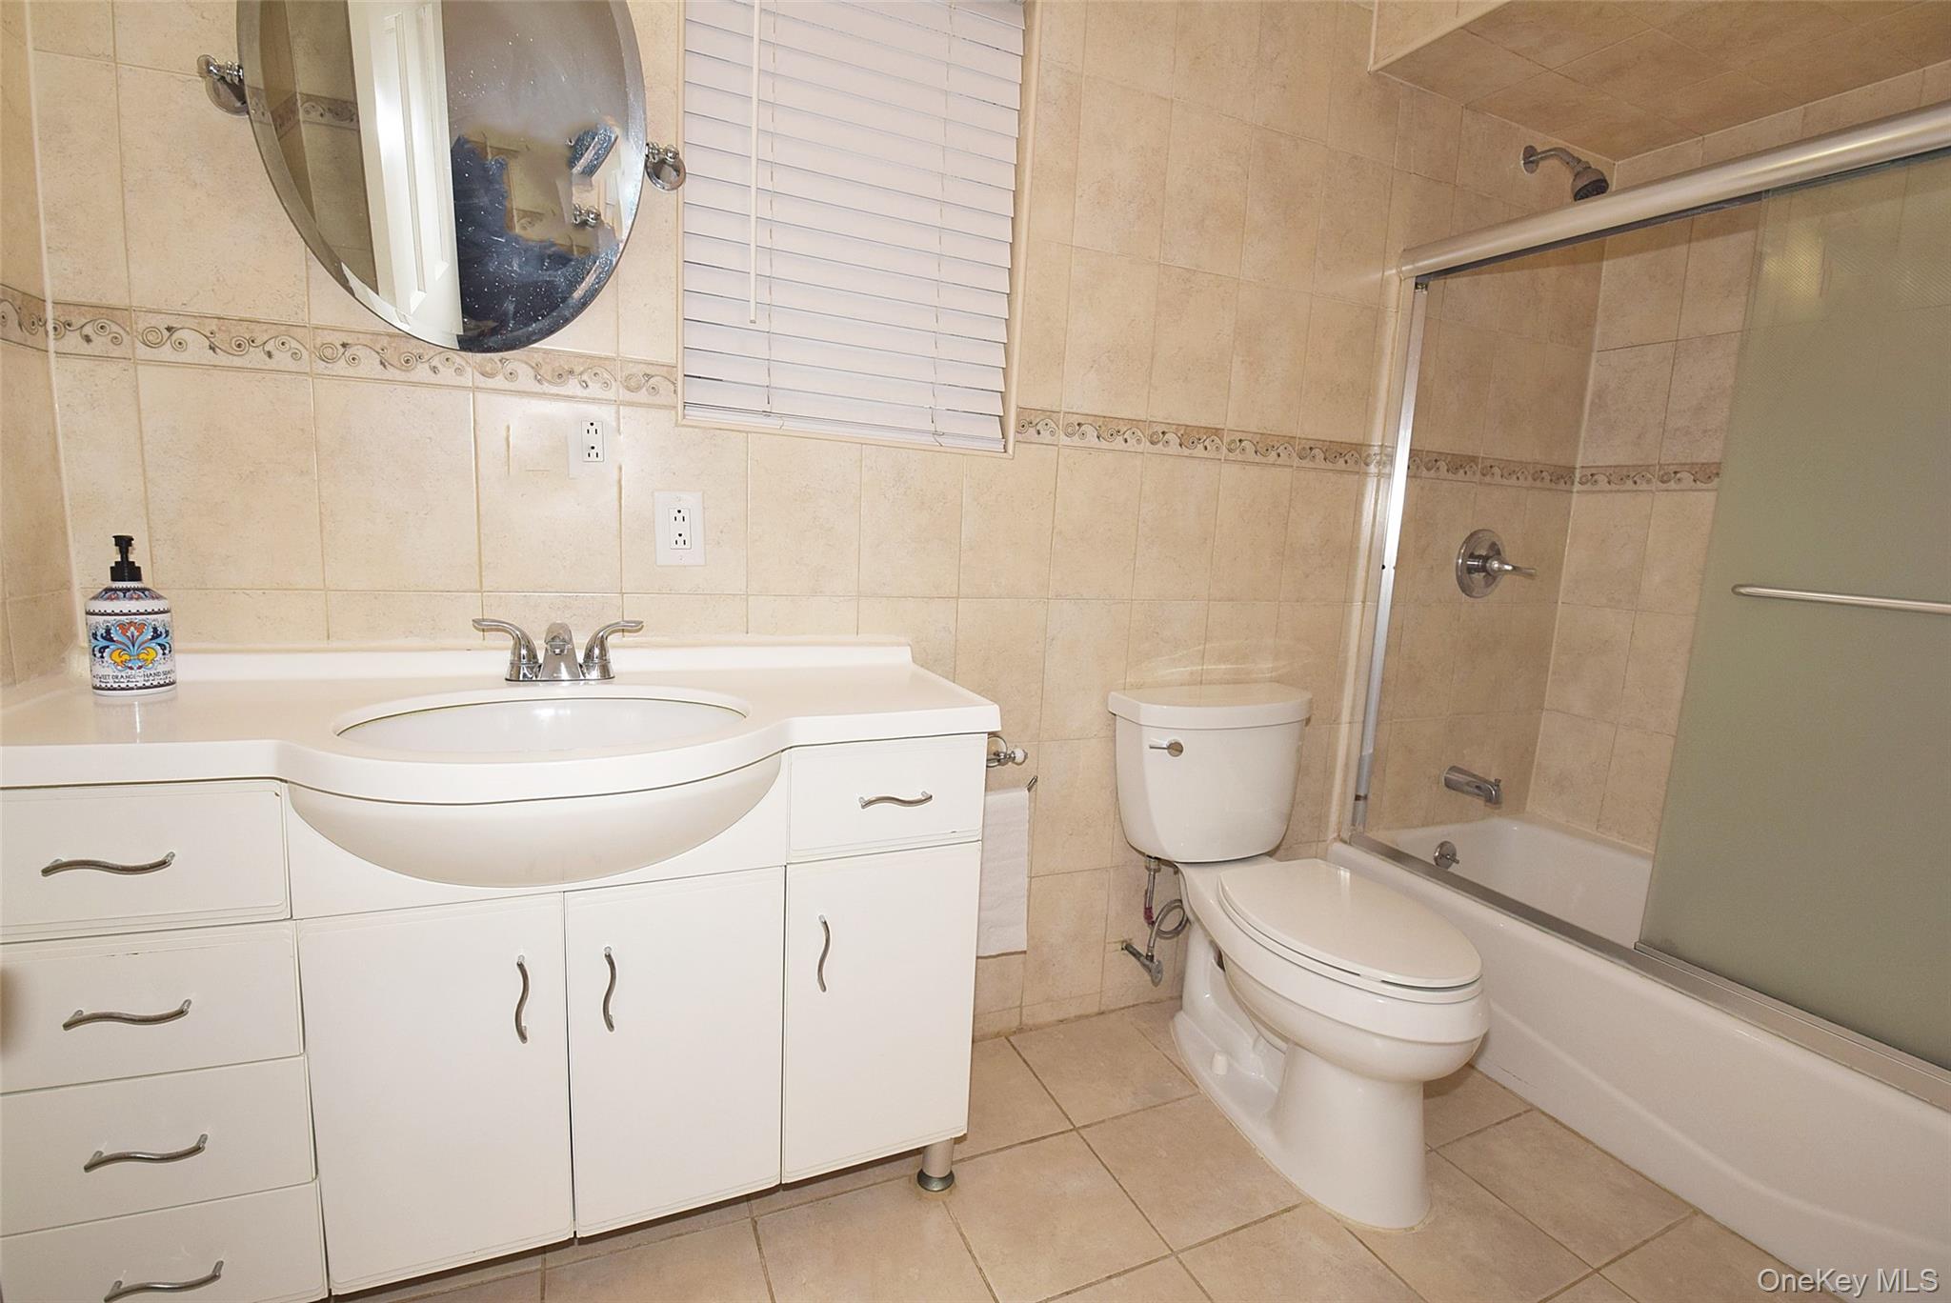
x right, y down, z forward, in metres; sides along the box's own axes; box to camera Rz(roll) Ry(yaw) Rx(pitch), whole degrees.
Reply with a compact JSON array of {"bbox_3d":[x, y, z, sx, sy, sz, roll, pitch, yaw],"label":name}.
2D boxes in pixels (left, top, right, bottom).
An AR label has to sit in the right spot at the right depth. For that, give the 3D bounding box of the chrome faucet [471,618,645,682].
[{"bbox_3d":[-0.650,0.001,1.273,0.243,0.096,0.125,-1,9,-22],"label":"chrome faucet"}]

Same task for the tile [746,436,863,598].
[{"bbox_3d":[-0.316,-0.246,1.508,0.203,0.285,0.010,-1,9,-21],"label":"tile"}]

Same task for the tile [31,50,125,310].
[{"bbox_3d":[-1.197,-0.627,1.095,0.081,0.309,0.010,-1,9,-21],"label":"tile"}]

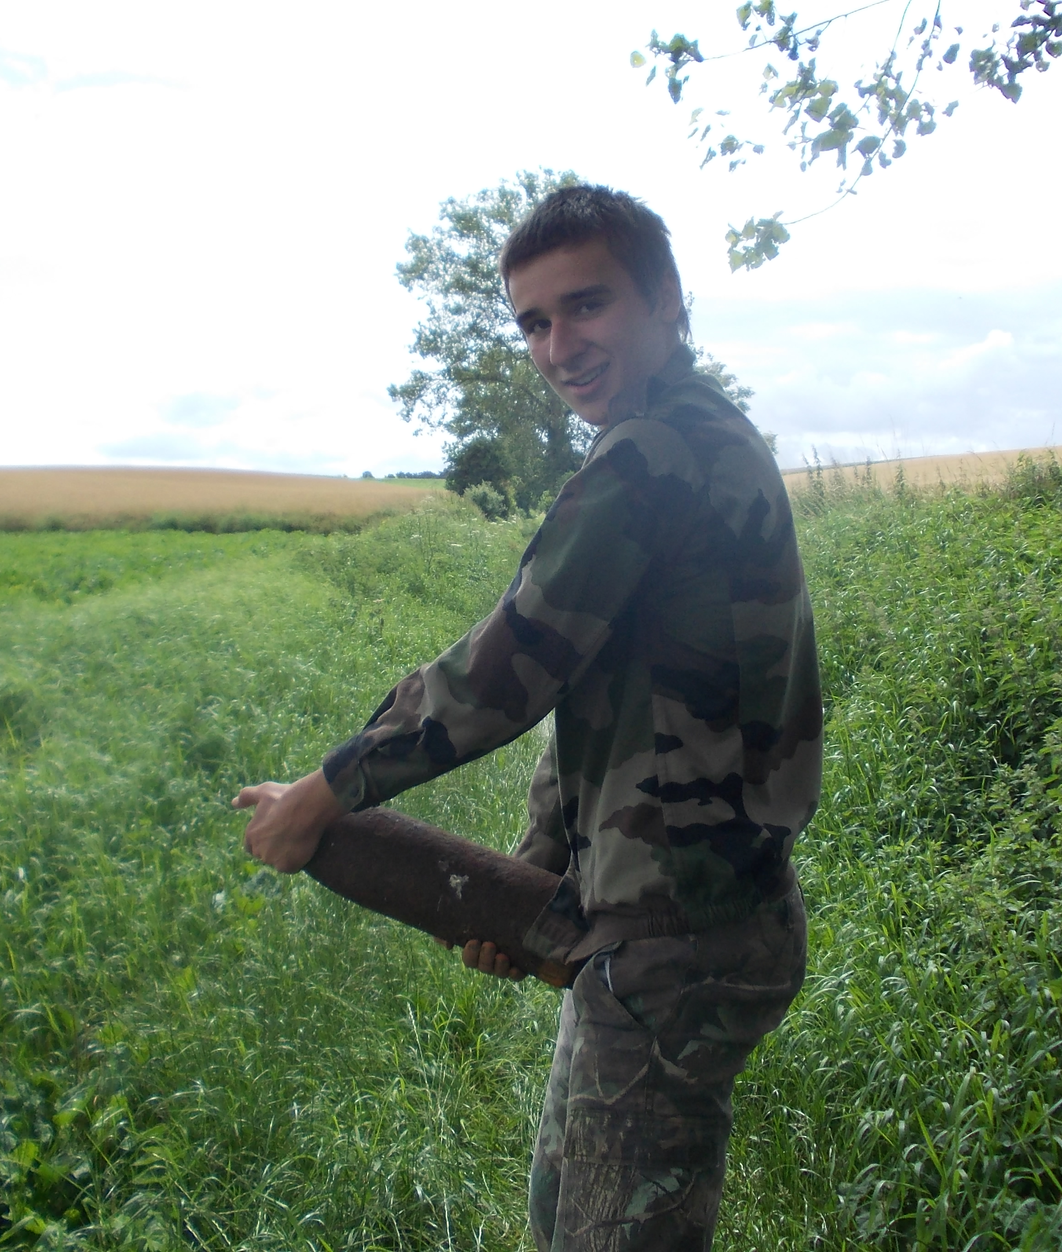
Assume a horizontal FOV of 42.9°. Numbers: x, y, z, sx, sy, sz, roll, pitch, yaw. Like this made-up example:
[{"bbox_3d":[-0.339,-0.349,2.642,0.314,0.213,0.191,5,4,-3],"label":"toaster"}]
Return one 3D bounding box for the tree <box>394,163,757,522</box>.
[{"bbox_3d":[1.480,-8.820,42.300,11.300,10.600,10.200,0,6,0],"label":"tree"}]

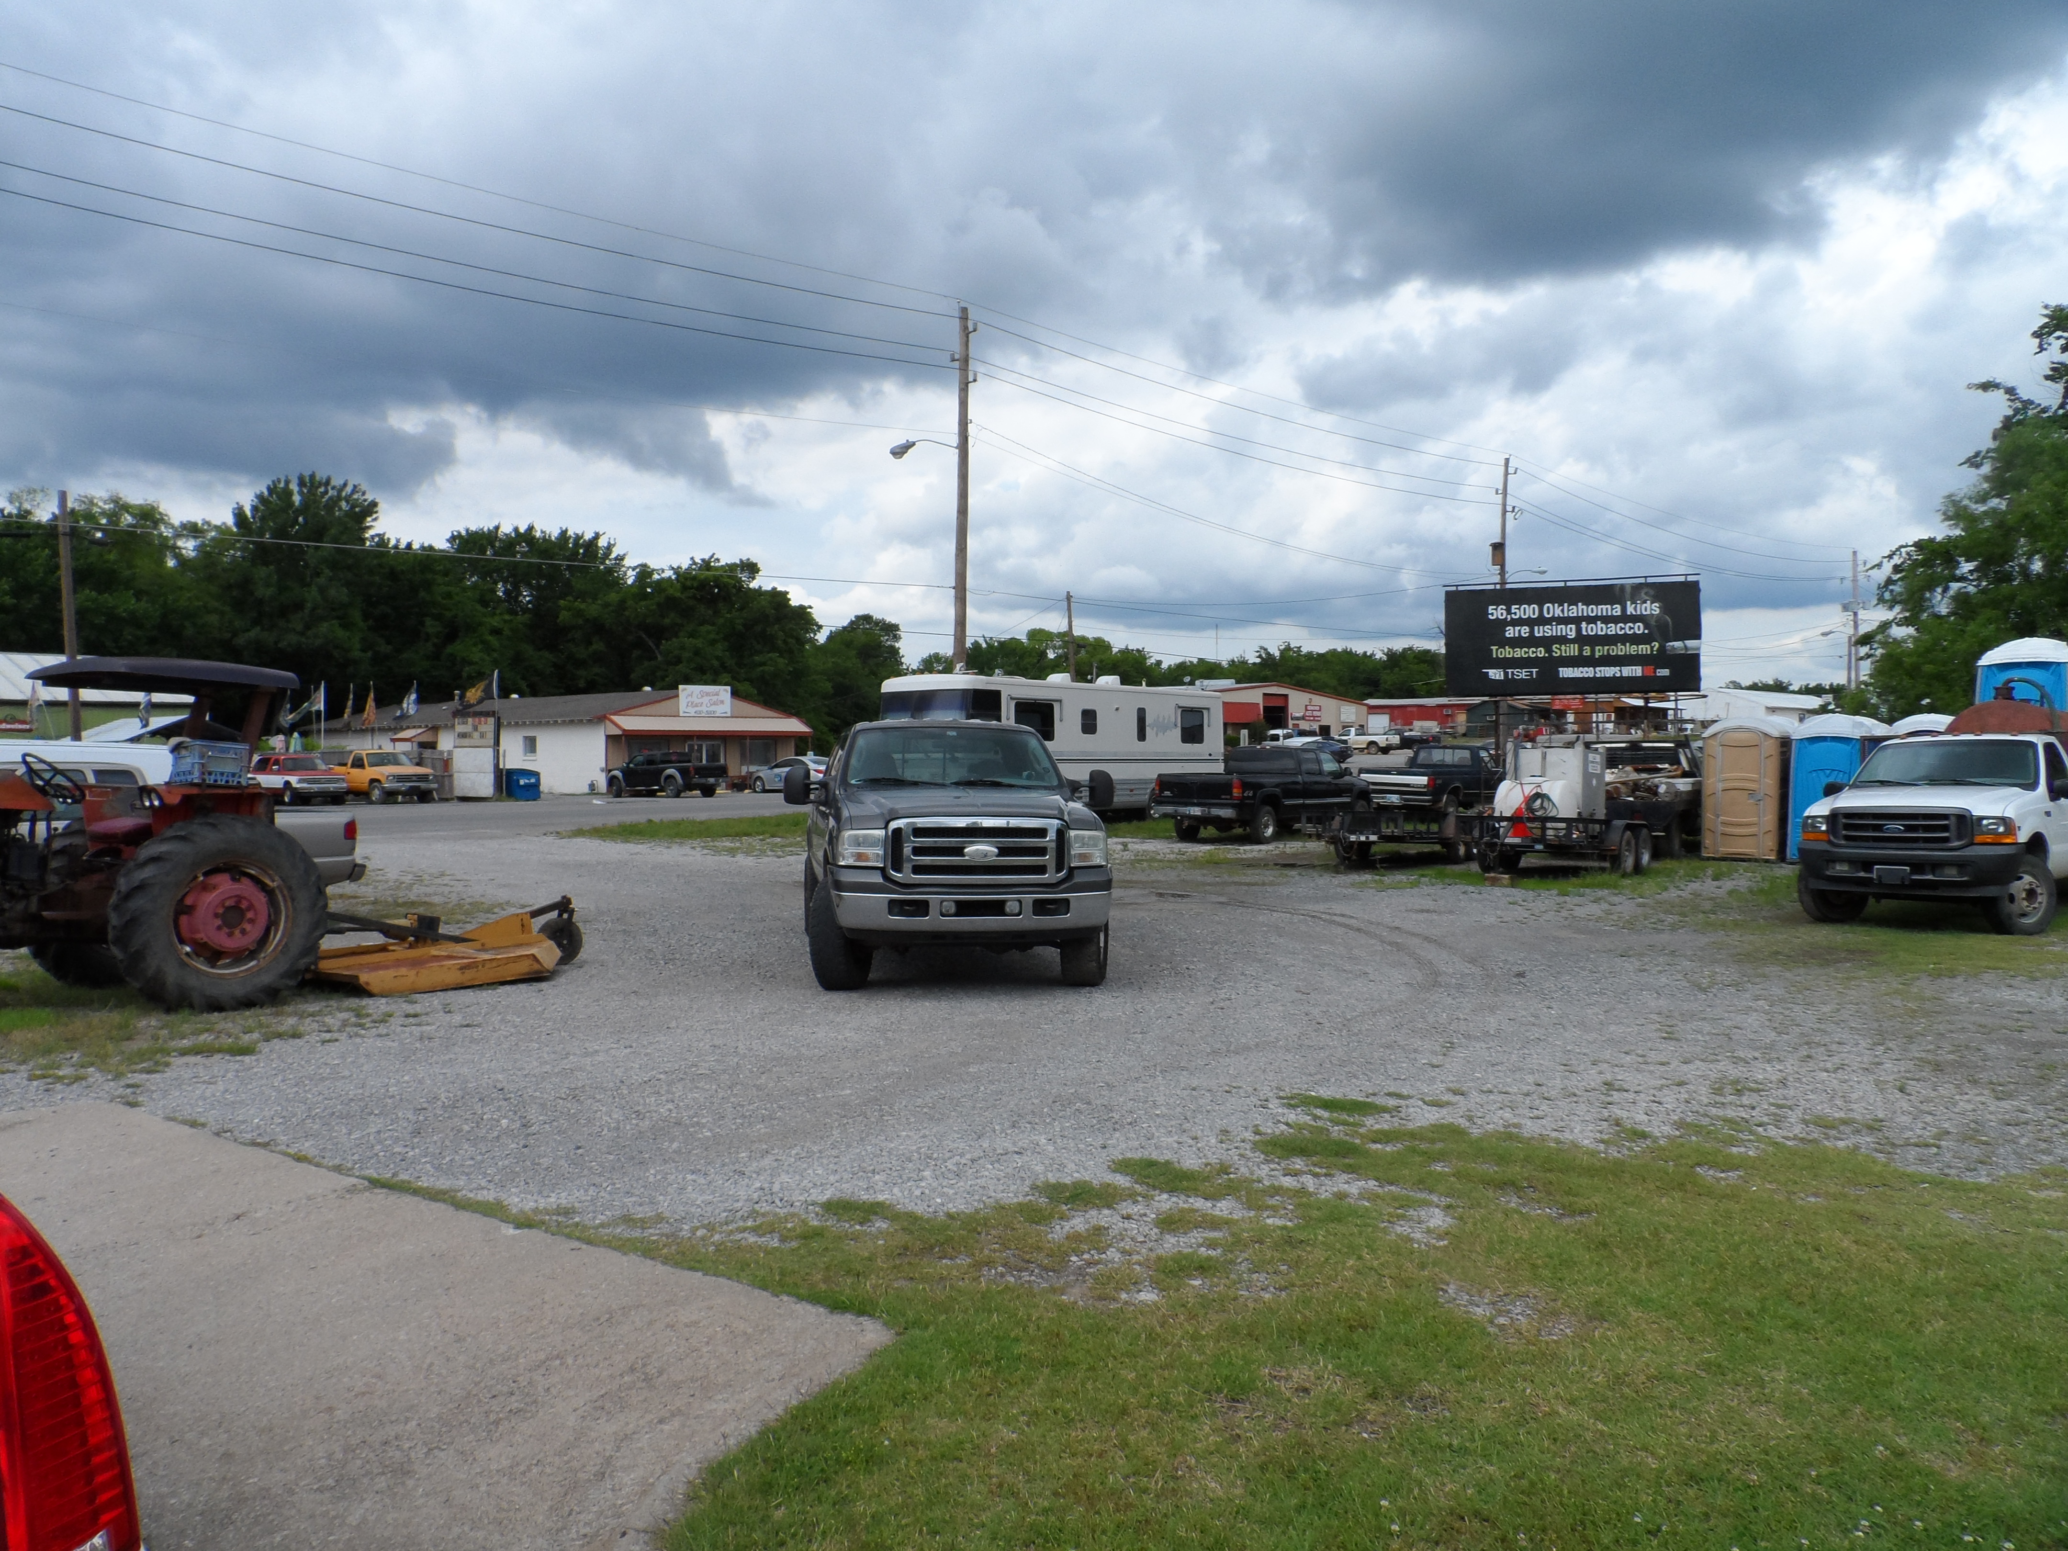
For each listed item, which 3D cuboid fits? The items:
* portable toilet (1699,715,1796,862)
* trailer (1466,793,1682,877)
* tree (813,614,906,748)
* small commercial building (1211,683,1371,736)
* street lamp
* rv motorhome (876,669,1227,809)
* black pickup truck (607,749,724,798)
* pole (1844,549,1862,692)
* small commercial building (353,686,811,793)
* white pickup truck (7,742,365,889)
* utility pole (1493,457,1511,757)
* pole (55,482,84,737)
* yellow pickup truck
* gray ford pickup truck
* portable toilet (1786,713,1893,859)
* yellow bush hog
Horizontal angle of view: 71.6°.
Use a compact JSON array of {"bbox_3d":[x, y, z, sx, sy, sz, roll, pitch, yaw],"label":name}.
[{"bbox_3d":[11.732,0.182,23.630,1.120,2.300,1.200,1,1,35],"label":"portable toilet"},{"bbox_3d":[7.570,0.905,21.128,2.150,0.950,4.600,1,1,38],"label":"trailer"},{"bbox_3d":[-11.549,-5.389,97.928,7.500,10.600,7.500,1,1,0],"label":"tree"},{"bbox_3d":[12.141,-4.172,107.845,20.000,5.100,16.000,0,1,-38],"label":"small commercial building"},{"bbox_3d":[-2.499,-5.046,35.214,0.450,12.400,3.100,-1,1,-44],"label":"street lamp"},{"bbox_3d":[0.746,-0.596,32.795,2.470,3.250,9.200,1,1,40],"label":"rv motorhome"},{"bbox_3d":[-13.306,-0.069,52.208,5.000,1.700,1.830,1,1,39],"label":"black pickup truck"},{"bbox_3d":[43.800,-5.717,76.317,0.900,12.400,0.700,-1,1,-44],"label":"pole"},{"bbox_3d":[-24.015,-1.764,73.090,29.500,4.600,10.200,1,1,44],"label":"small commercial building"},{"bbox_3d":[-9.973,0.669,15.387,5.100,1.630,1.750,0,1,-26],"label":"white pickup truck"},{"bbox_3d":[17.116,-5.322,52.120,0.650,12.400,0.600,-1,1,-44],"label":"utility pole"},{"bbox_3d":[-22.118,-2.667,32.961,0.270,7.720,0.270,-4,1,-44],"label":"pole"},{"bbox_3d":[-22.882,0.020,49.699,5.200,1.820,1.950,1,1,40],"label":"yellow pickup truck"},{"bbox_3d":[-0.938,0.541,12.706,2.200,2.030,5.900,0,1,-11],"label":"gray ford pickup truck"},{"bbox_3d":[13.044,0.175,23.268,1.120,2.310,1.200,1,1,43],"label":"portable toilet"},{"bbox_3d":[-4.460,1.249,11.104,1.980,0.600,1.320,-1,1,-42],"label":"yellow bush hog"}]

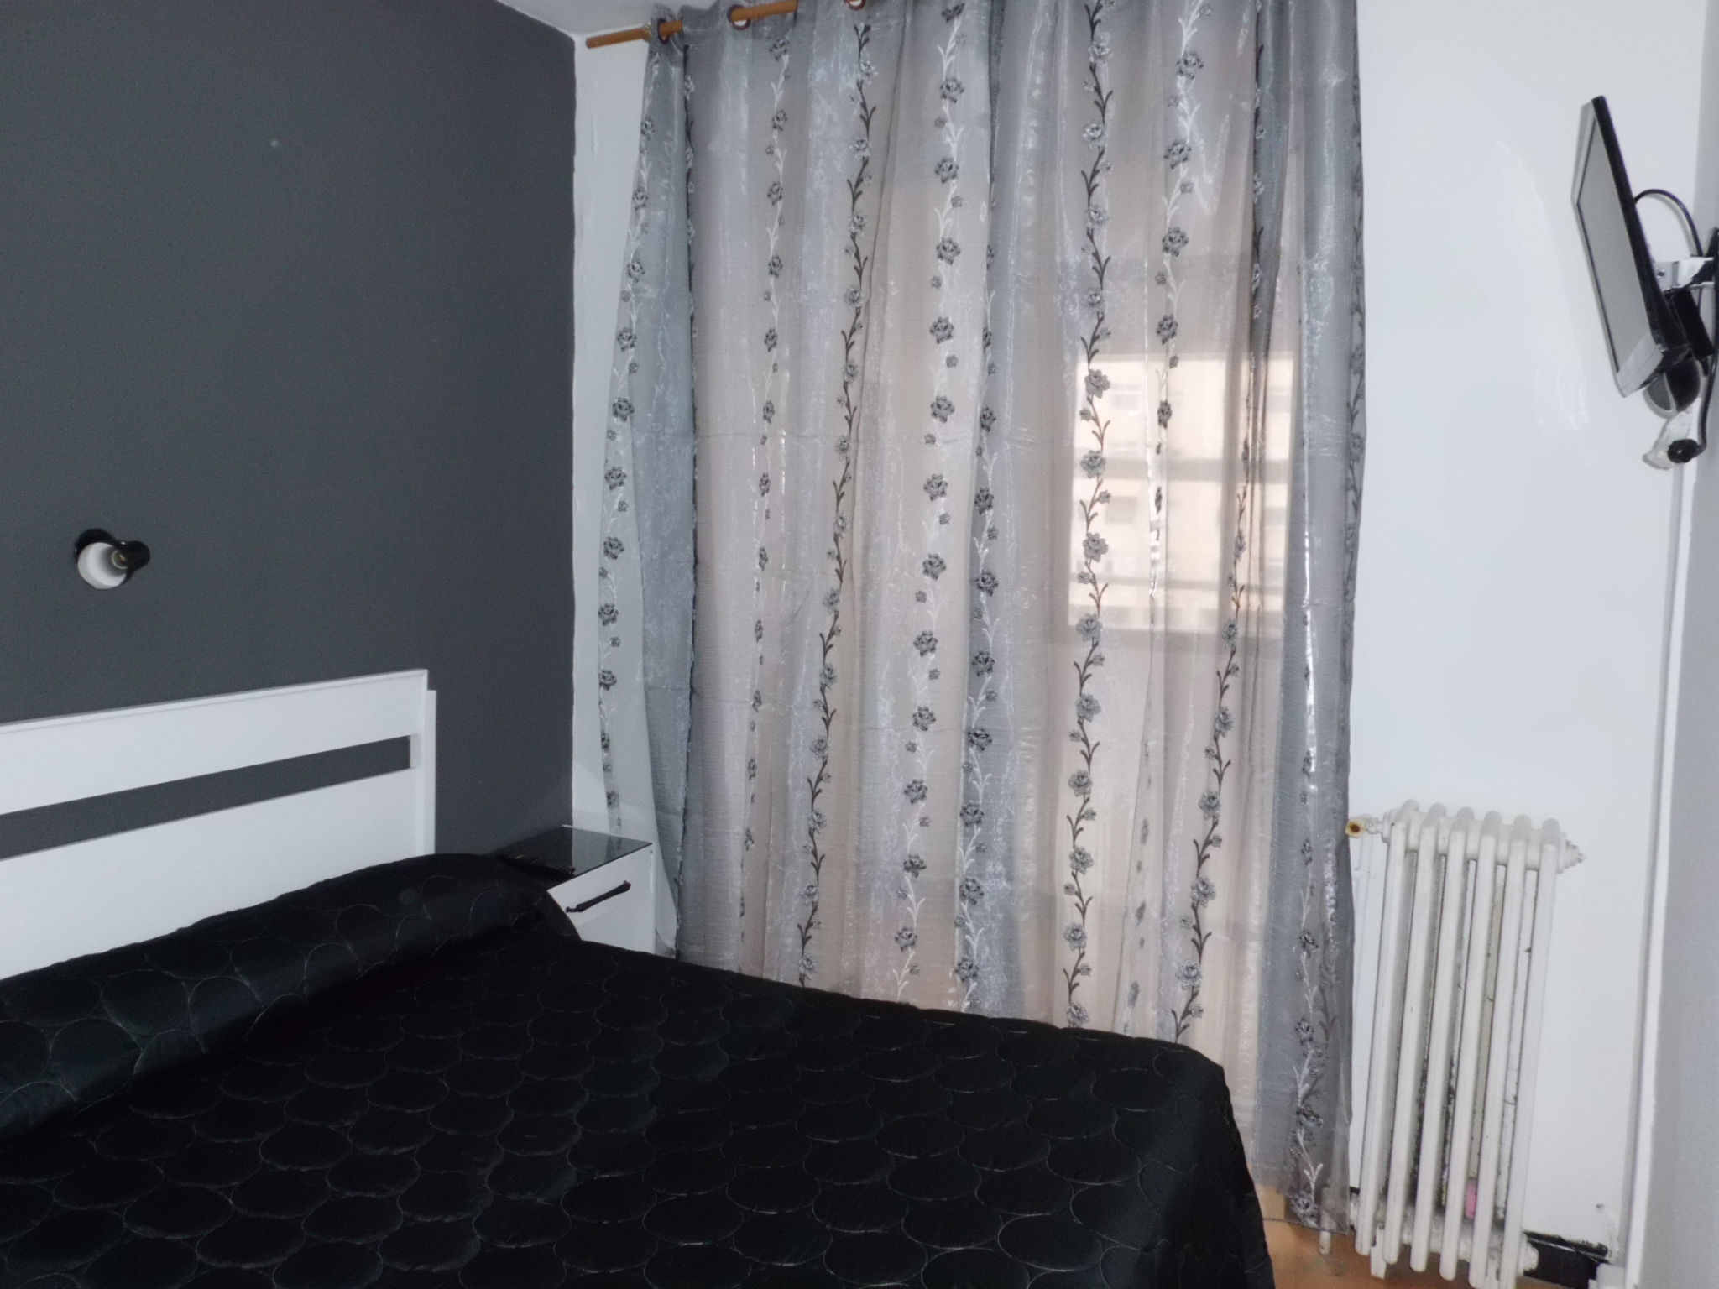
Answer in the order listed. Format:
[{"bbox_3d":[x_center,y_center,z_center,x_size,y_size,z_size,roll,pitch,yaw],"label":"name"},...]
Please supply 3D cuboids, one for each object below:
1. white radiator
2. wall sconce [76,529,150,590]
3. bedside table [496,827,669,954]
[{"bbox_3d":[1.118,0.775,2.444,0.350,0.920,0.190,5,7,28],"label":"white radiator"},{"bbox_3d":[-1.355,-0.155,2.344,0.100,0.112,0.095,5,7,28],"label":"wall sconce"},{"bbox_3d":[-0.796,0.822,3.292,0.335,0.595,0.445,5,7,28],"label":"bedside table"}]

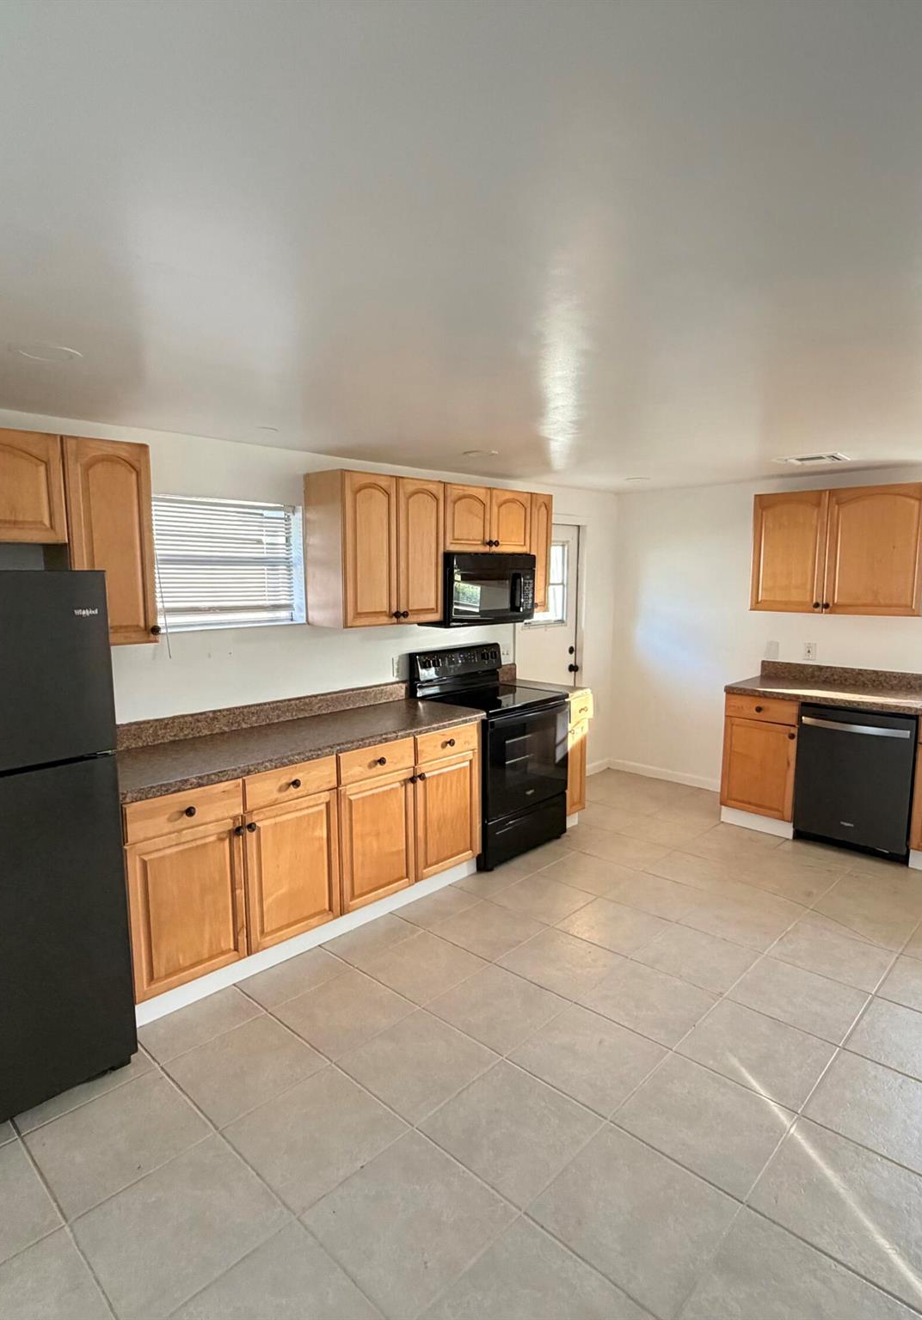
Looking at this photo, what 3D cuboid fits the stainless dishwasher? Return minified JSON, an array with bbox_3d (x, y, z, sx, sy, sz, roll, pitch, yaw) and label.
[{"bbox_3d":[2.428,0.680,4.277,0.603,0.865,0.630,6,10,43],"label":"stainless dishwasher"}]

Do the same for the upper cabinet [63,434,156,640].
[{"bbox_3d":[-1.416,-0.444,2.781,0.330,0.758,0.307,6,10,43],"label":"upper cabinet"}]

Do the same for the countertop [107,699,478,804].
[{"bbox_3d":[-0.738,0.358,3.305,0.624,0.037,1.869,7,10,43],"label":"countertop"}]

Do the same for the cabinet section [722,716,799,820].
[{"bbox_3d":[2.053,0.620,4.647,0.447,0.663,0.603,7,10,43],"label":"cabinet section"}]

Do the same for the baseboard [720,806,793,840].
[{"bbox_3d":[1.898,1.029,4.554,0.449,0.115,0.020,7,10,43],"label":"baseboard"}]

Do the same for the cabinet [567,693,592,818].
[{"bbox_3d":[0.528,0.599,4.705,0.640,0.840,0.220,6,10,43],"label":"cabinet"}]

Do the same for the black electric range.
[{"bbox_3d":[0.196,0.530,4.323,0.670,1.172,0.763,6,10,43],"label":"black electric range"}]

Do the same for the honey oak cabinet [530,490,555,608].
[{"bbox_3d":[0.399,-0.676,4.599,0.319,0.746,0.211,7,10,43],"label":"honey oak cabinet"}]

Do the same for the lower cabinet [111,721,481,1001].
[{"bbox_3d":[-0.747,0.751,3.362,0.600,0.752,1.849,7,10,43],"label":"lower cabinet"}]

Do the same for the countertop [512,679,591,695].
[{"bbox_3d":[0.514,0.184,4.602,0.624,0.037,0.226,7,10,43],"label":"countertop"}]

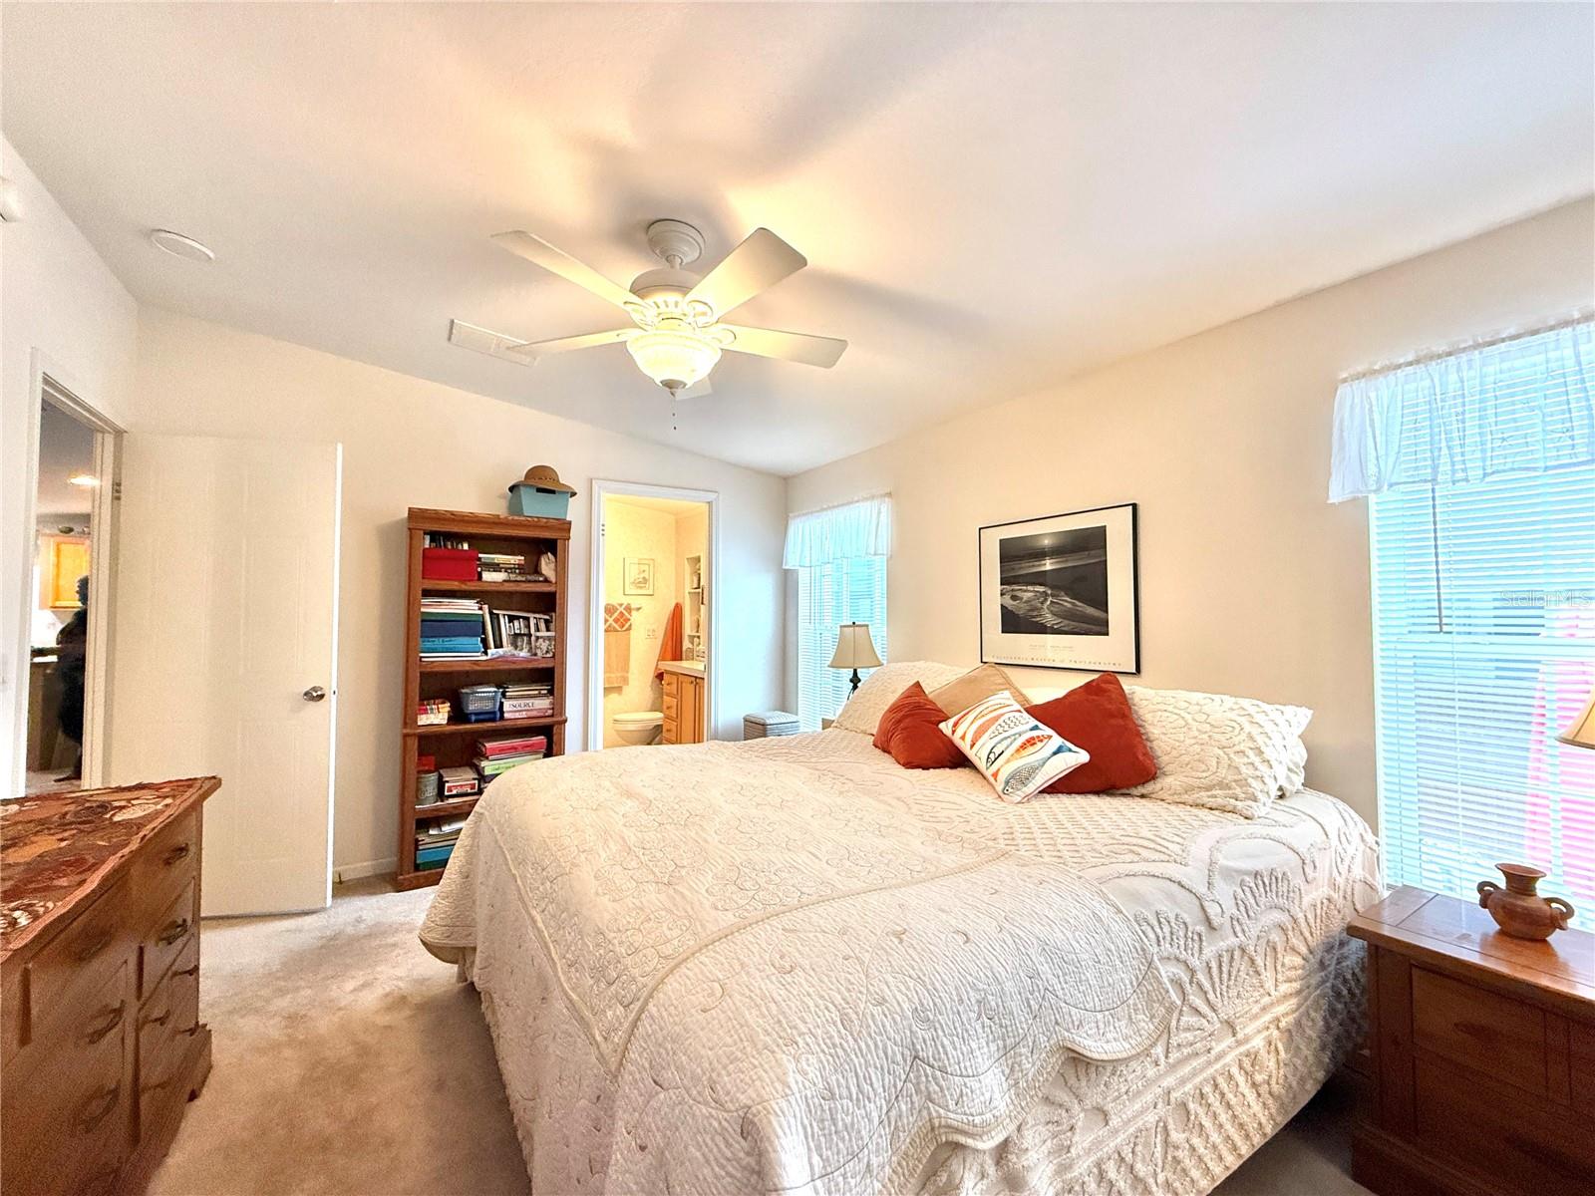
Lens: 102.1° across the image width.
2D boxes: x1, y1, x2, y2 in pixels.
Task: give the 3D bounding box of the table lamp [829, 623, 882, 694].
[{"bbox_3d":[0.316,0.469,3.604,0.310,0.650,0.310,0,-2,0],"label":"table lamp"}]

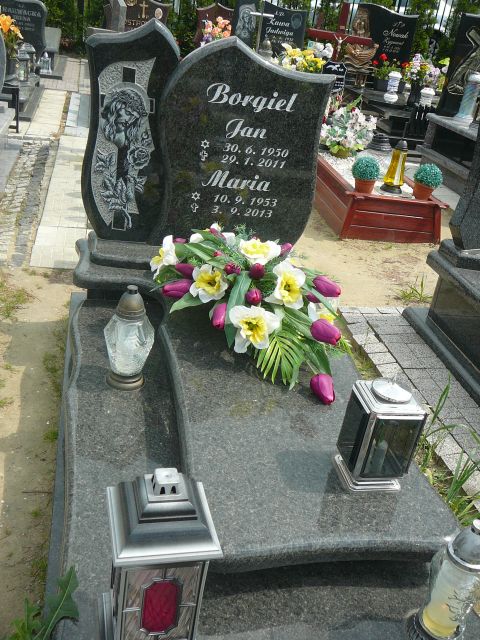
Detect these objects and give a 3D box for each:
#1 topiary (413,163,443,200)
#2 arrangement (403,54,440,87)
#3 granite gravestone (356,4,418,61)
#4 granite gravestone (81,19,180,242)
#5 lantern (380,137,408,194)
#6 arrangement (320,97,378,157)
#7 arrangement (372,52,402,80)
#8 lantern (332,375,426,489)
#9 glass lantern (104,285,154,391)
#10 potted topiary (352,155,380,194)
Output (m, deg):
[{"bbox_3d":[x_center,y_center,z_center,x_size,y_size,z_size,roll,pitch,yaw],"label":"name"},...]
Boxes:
[{"bbox_3d":[1.260,-0.927,4.413,0.190,0.262,0.190,2,28,-13],"label":"topiary"},{"bbox_3d":[2.008,-2.760,7.159,0.420,0.360,0.340,2,28,-13],"label":"arrangement"},{"bbox_3d":[1.684,-3.311,7.713,0.820,0.770,0.120,2,28,-13],"label":"granite gravestone"},{"bbox_3d":[-0.410,-0.676,2.364,0.320,0.790,0.090,2,28,-13],"label":"granite gravestone"},{"bbox_3d":[1.117,-1.093,4.577,0.155,0.360,0.155,2,28,-13],"label":"lantern"},{"bbox_3d":[0.875,-1.531,5.250,0.450,0.430,0.400,2,28,-13],"label":"arrangement"},{"bbox_3d":[1.724,-2.983,7.615,0.330,0.330,0.280,2,28,-13],"label":"arrangement"},{"bbox_3d":[0.344,0.271,1.583,0.140,0.256,0.120,1,29,-16],"label":"lantern"},{"bbox_3d":[-0.328,0.049,1.922,0.145,0.326,0.145,2,28,-13],"label":"glass lantern"},{"bbox_3d":[0.866,-0.955,4.342,0.187,0.262,0.187,2,28,-13],"label":"potted topiary"}]

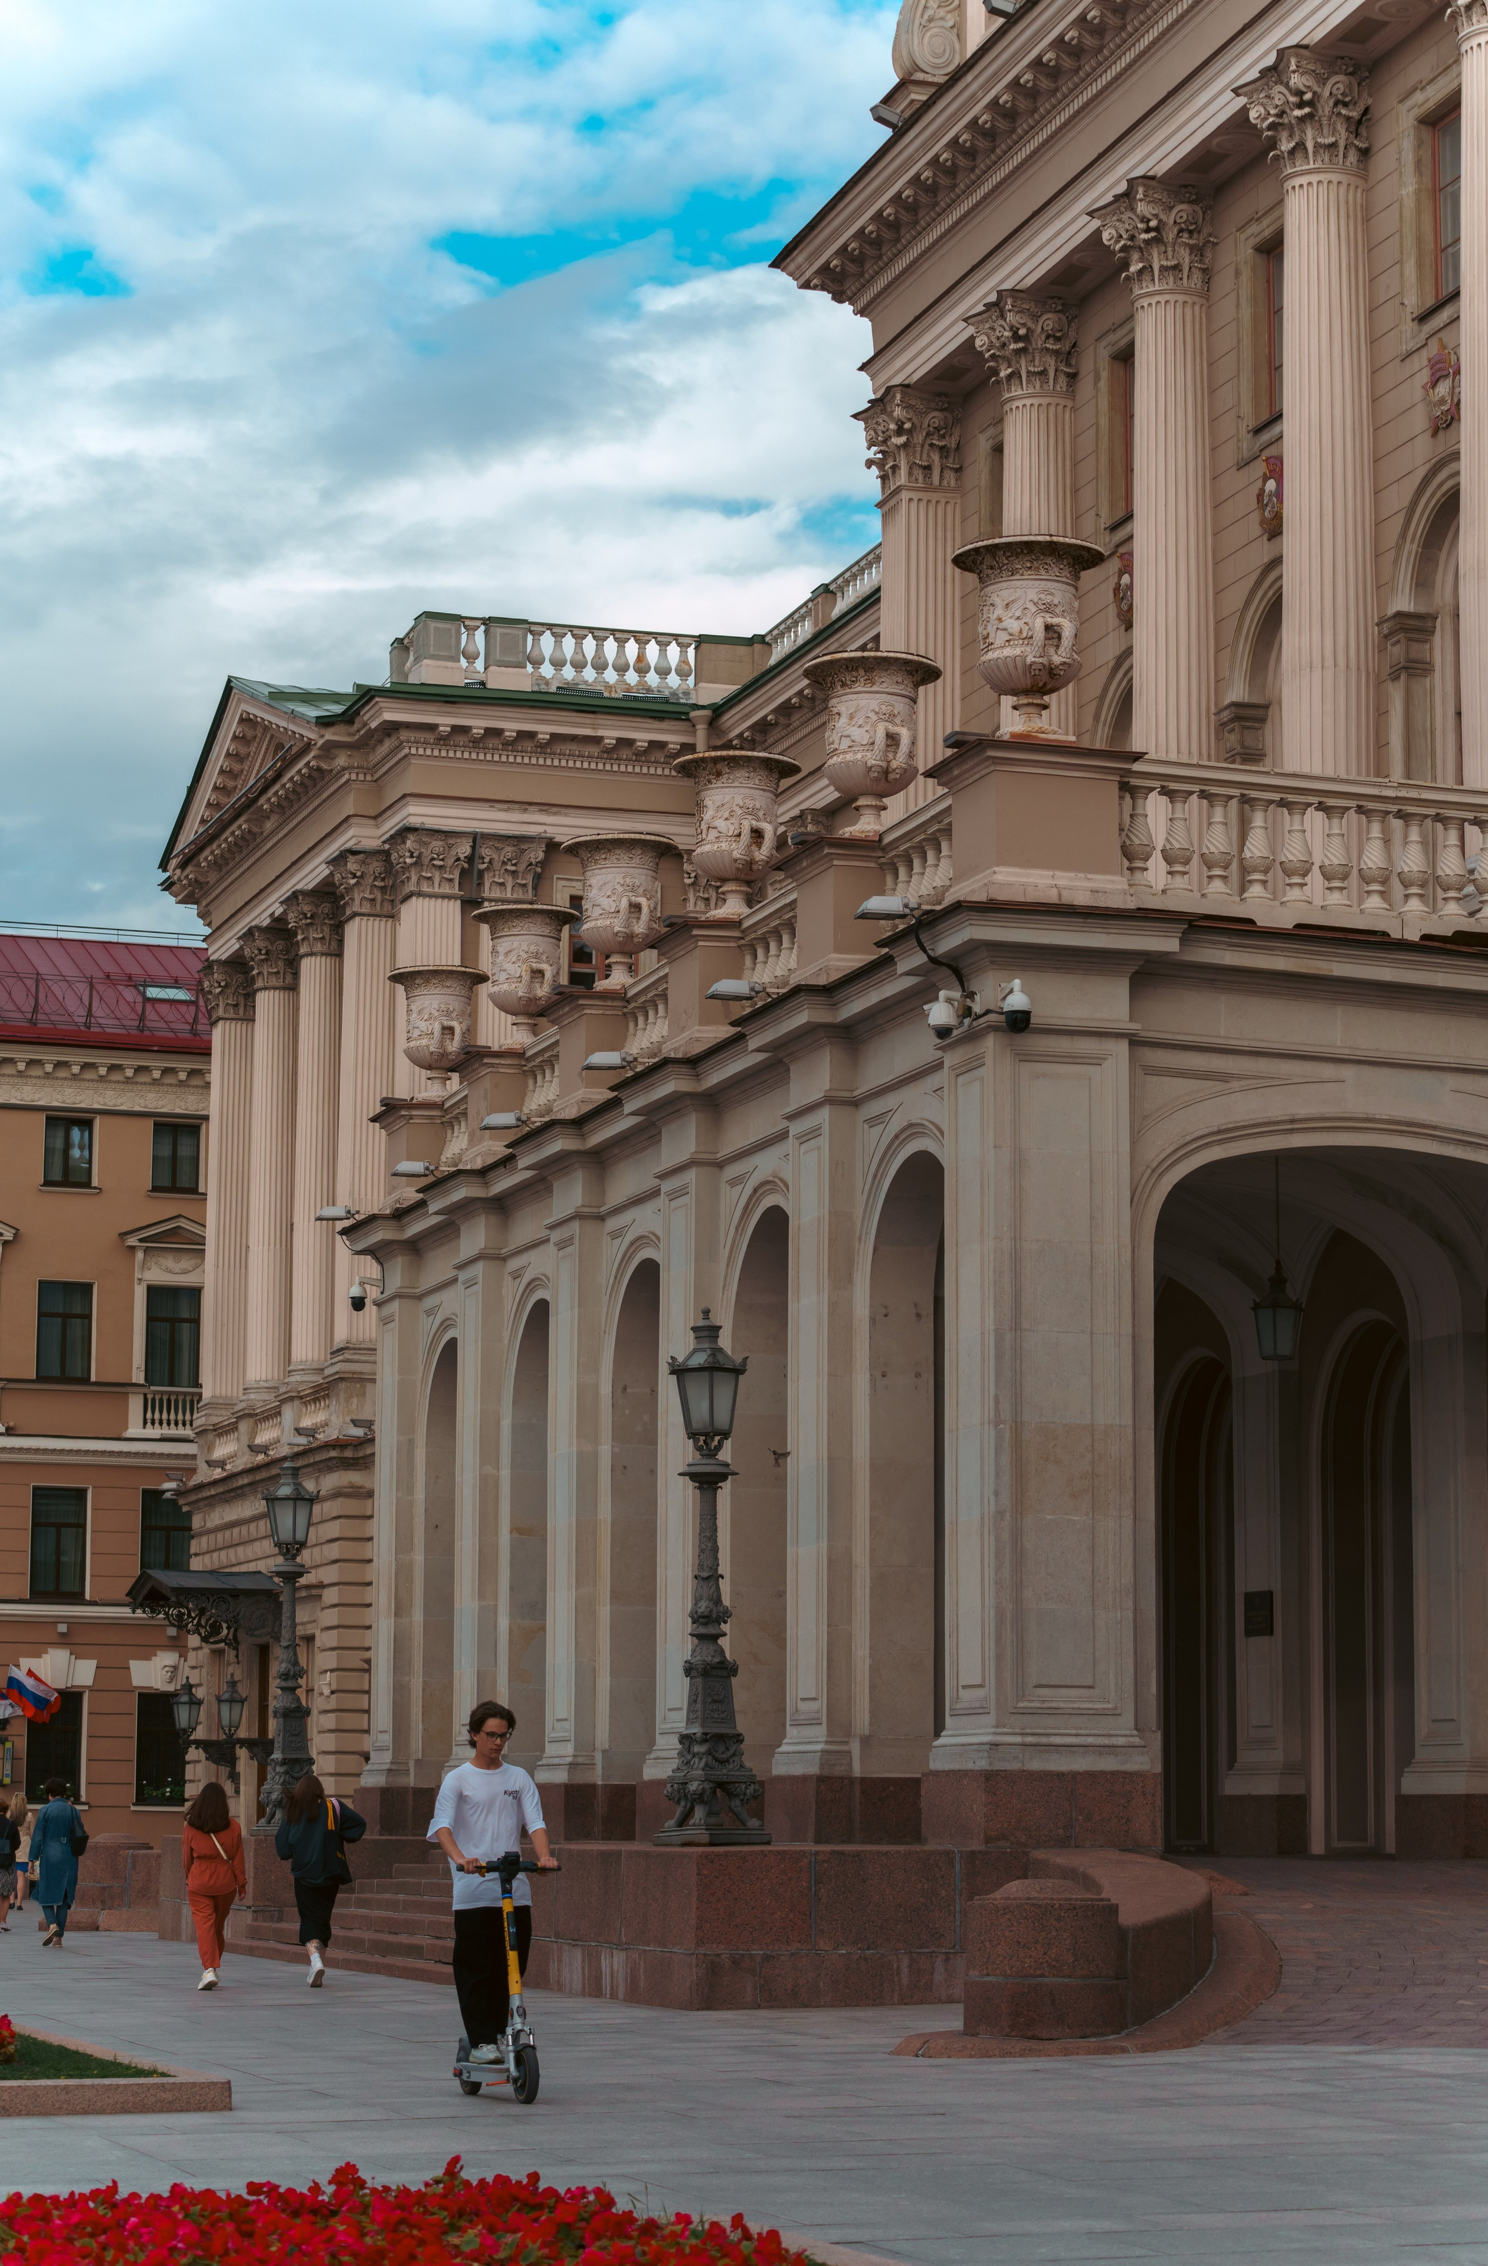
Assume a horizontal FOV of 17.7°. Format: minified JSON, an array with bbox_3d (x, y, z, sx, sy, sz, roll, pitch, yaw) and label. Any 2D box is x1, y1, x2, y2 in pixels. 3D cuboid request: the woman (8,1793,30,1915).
[{"bbox_3d":[-10.454,10.363,69.000,0.480,1.670,0.420,2,-8,-12],"label":"woman"}]

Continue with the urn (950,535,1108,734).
[{"bbox_3d":[2.260,-3.765,37.915,1.220,1.630,1.220,0,-8,0],"label":"urn"}]

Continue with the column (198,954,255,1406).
[{"bbox_3d":[-10.605,1.184,99.041,1.080,9.600,1.080,3,-8,-17],"label":"column"}]

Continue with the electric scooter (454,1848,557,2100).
[{"bbox_3d":[-1.186,4.093,23.329,0.530,1.210,1.170,3,-9,-21],"label":"electric scooter"}]

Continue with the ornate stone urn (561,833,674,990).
[{"bbox_3d":[-1.258,-2.191,48.871,1.220,1.630,1.220,0,-8,0],"label":"ornate stone urn"}]

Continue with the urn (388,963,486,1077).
[{"bbox_3d":[-3.514,-1.066,55.351,1.170,1.530,1.170,3,-9,-17],"label":"urn"}]

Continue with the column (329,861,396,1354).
[{"bbox_3d":[-6.877,-0.472,87.120,1.080,9.600,1.080,3,-8,-17],"label":"column"}]

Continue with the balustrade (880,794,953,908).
[{"bbox_3d":[1.733,-2.023,38.677,0.400,1.200,2.800,3,-9,-17],"label":"balustrade"}]

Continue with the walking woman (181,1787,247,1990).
[{"bbox_3d":[-4.247,6.059,38.518,0.500,1.641,0.450,2,-8,-13],"label":"walking woman"}]

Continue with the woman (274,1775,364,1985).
[{"bbox_3d":[-3.357,5.964,38.183,0.660,1.670,0.500,2,-8,-13],"label":"woman"}]

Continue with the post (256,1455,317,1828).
[{"bbox_3d":[-4.936,5.578,52.410,0.740,4.180,0.740,3,-8,-17],"label":"post"}]

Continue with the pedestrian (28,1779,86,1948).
[{"bbox_3d":[-7.231,7.691,50.425,0.550,1.743,0.450,2,-8,-12],"label":"pedestrian"}]

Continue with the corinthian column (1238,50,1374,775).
[{"bbox_3d":[5.372,-5.745,45.783,1.050,9.200,1.080,3,-9,-17],"label":"corinthian column"}]

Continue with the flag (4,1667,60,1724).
[{"bbox_3d":[-16.714,13.200,112.161,1.350,1.400,0.500,3,-8,-17],"label":"flag"}]

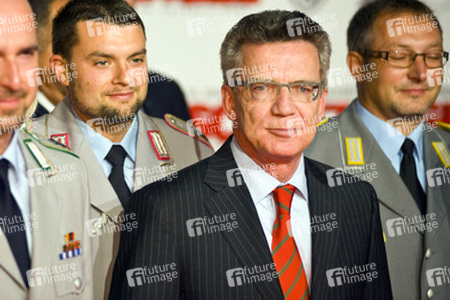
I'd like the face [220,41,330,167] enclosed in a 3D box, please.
[{"bbox_3d":[0.077,-0.075,3.050,0.155,0.195,0.140,2,1,-15],"label":"face"}]

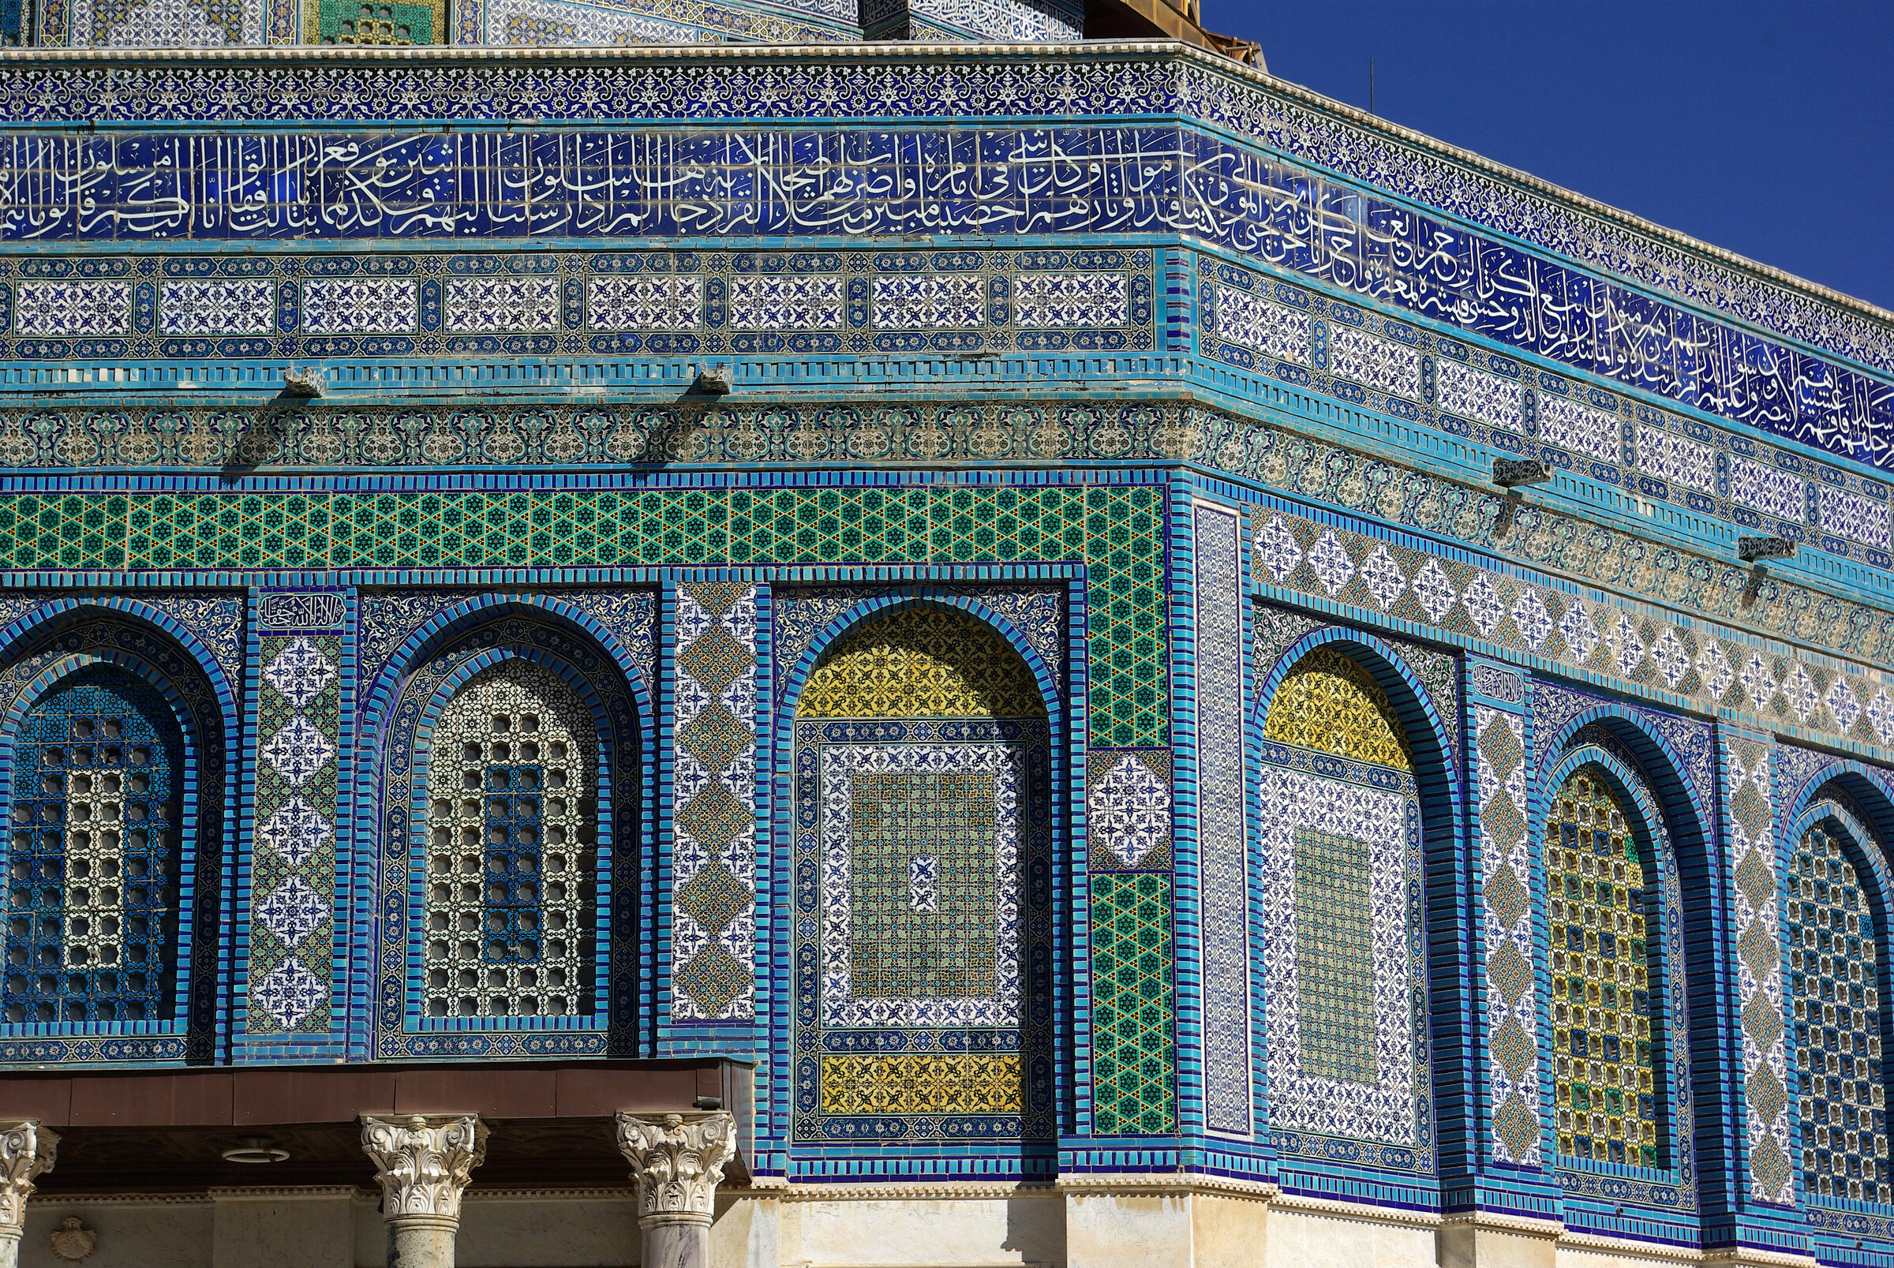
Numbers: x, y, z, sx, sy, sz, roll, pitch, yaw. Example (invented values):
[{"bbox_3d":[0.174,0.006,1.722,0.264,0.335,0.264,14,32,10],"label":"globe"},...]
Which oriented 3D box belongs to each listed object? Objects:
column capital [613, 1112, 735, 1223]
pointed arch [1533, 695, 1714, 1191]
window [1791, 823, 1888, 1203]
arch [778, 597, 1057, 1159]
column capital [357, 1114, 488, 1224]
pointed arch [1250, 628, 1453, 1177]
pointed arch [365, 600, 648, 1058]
[{"bbox_3d":[-1.486,2.992,23.884,0.645,0.597,0.645,0,-14,0],"label":"column capital"},{"bbox_3d":[4.623,2.194,30.249,1.920,3.420,0.400,13,-20,-43],"label":"pointed arch"},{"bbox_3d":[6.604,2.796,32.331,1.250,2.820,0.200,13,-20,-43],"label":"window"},{"bbox_3d":[-0.183,1.517,27.188,1.800,3.550,0.350,0,-14,0],"label":"arch"},{"bbox_3d":[-2.885,3.002,23.895,0.650,0.597,0.645,0,-14,0],"label":"column capital"},{"bbox_3d":[2.589,1.714,28.282,1.920,3.520,0.350,13,-20,-43],"label":"pointed arch"},{"bbox_3d":[-2.774,1.252,27.311,1.830,2.950,0.400,0,-14,0],"label":"pointed arch"}]

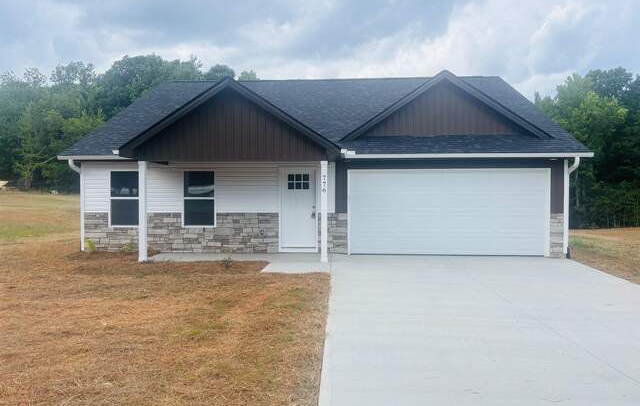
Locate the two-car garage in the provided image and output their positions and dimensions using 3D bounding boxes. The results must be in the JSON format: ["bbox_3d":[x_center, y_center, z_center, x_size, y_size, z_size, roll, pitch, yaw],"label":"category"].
[{"bbox_3d":[3.241,0.233,12.240,4.974,2.166,0.100,0,1,4],"label":"two-car garage"}]

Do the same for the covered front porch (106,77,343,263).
[{"bbox_3d":[-1.993,-0.749,11.668,5.073,4.167,1.800,0,1,4],"label":"covered front porch"}]

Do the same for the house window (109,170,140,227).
[{"bbox_3d":[-5.190,-0.115,12.830,0.900,1.514,0.100,0,1,4],"label":"house window"}]

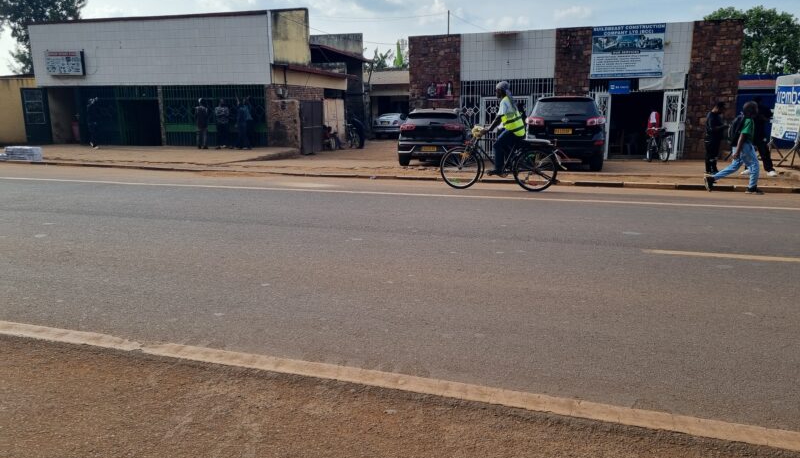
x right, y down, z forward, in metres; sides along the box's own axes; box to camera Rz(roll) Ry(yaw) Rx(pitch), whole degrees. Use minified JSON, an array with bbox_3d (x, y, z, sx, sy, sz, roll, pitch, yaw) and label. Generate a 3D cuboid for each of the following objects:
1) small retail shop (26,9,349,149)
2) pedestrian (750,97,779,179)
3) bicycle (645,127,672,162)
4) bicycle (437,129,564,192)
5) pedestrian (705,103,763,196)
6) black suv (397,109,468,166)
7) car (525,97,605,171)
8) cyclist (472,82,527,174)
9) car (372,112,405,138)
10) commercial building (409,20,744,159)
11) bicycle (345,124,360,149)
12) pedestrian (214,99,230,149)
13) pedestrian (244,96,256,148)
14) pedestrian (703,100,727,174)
[{"bbox_3d":[-8.404,-6.353,26.856,10.100,4.750,9.200,2,12,13],"label":"small retail shop"},{"bbox_3d":[7.681,-1.981,12.777,0.620,1.700,0.500,2,11,13],"label":"pedestrian"},{"bbox_3d":[7.399,-2.459,17.221,0.580,1.000,1.650,8,14,35],"label":"bicycle"},{"bbox_3d":[1.650,-1.172,9.951,1.950,1.050,0.580,3,12,17],"label":"bicycle"},{"bbox_3d":[5.562,-1.383,9.994,0.880,1.510,0.480,2,11,17],"label":"pedestrian"},{"bbox_3d":[1.117,-2.746,17.559,1.810,1.550,4.360,1,12,9],"label":"black suv"},{"bbox_3d":[4.460,-2.583,16.154,1.890,1.750,4.660,2,11,15],"label":"car"},{"bbox_3d":[1.646,-1.627,9.857,0.850,1.560,0.500,3,12,17],"label":"cyclist"},{"bbox_3d":[-0.251,-6.020,35.107,1.730,1.430,4.500,3,12,16],"label":"car"},{"bbox_3d":[6.031,-4.805,22.197,9.671,3.889,8.000,2,11,15],"label":"commercial building"},{"bbox_3d":[-1.891,-3.824,24.509,0.550,1.040,1.750,-4,11,-16],"label":"bicycle"},{"bbox_3d":[-6.131,-3.610,20.789,0.500,1.680,0.360,2,12,13],"label":"pedestrian"},{"bbox_3d":[-5.150,-3.630,20.497,0.500,1.720,0.400,2,11,15],"label":"pedestrian"},{"bbox_3d":[7.222,-2.095,13.753,0.480,1.640,0.470,1,12,5],"label":"pedestrian"}]

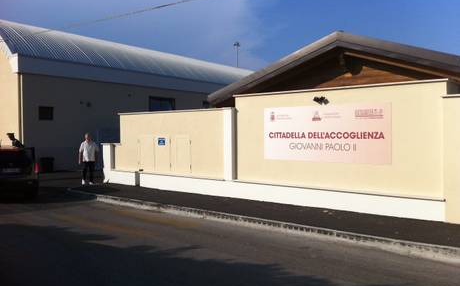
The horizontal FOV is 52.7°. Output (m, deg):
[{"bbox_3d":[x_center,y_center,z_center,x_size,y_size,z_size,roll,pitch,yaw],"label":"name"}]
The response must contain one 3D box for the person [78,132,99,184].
[{"bbox_3d":[-4.721,0.550,15.500,0.640,1.730,0.380,0,1,-18],"label":"person"}]

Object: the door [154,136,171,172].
[{"bbox_3d":[-2.068,0.343,14.365,0.780,1.150,0.070,1,1,43],"label":"door"}]

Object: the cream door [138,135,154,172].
[{"bbox_3d":[-2.658,0.333,14.915,0.800,1.150,0.070,1,1,43],"label":"cream door"}]

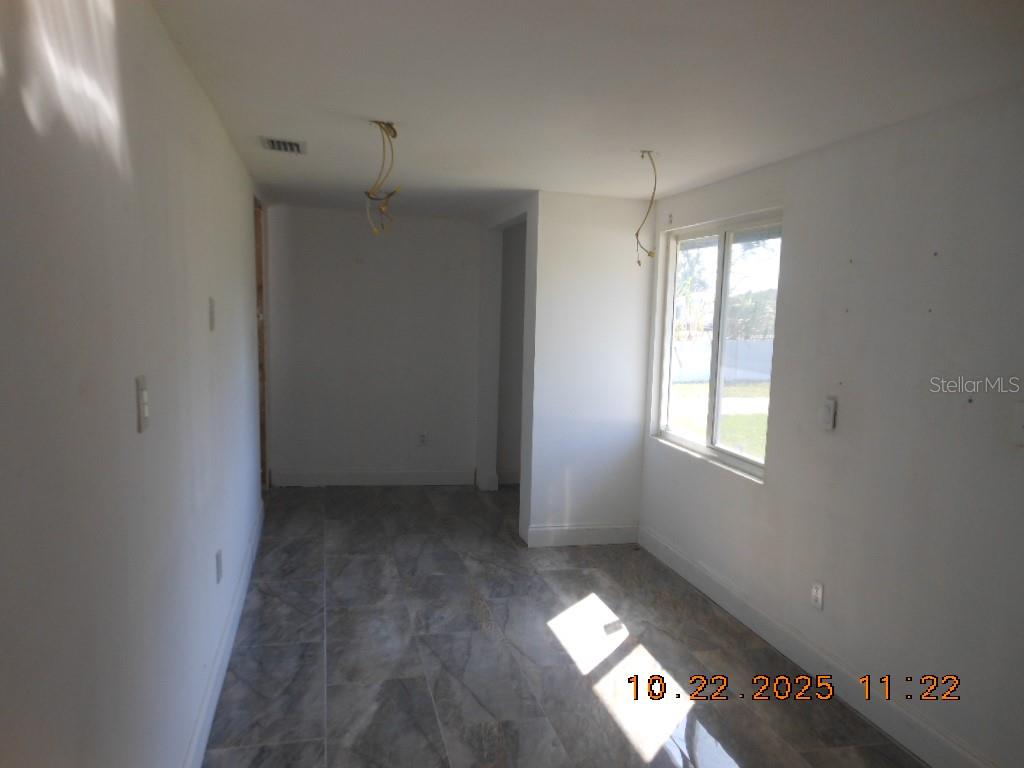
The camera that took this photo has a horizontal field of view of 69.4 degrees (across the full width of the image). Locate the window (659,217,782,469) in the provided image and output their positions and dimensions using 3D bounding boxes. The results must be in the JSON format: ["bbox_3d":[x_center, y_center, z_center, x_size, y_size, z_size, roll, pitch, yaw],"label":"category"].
[{"bbox_3d":[1.206,-0.256,4.395,0.090,1.360,1.310,0,6,-14],"label":"window"}]

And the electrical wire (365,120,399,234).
[{"bbox_3d":[-0.546,-0.859,3.102,0.140,0.455,0.120,0,6,-14],"label":"electrical wire"}]

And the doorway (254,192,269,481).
[{"bbox_3d":[-2.027,-0.192,5.861,0.130,2.350,0.820,0,6,-14],"label":"doorway"}]

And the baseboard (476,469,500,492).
[{"bbox_3d":[-0.218,0.884,6.636,0.200,0.145,0.020,0,6,-14],"label":"baseboard"}]

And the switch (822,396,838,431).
[{"bbox_3d":[1.414,0.139,3.303,0.015,0.135,0.085,0,6,-14],"label":"switch"}]

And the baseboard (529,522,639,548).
[{"bbox_3d":[0.515,1.067,5.173,0.831,0.142,0.018,0,6,-14],"label":"baseboard"}]

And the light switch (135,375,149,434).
[{"bbox_3d":[-0.808,0.044,1.619,0.012,0.122,0.075,0,6,-14],"label":"light switch"}]

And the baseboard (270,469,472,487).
[{"bbox_3d":[-1.231,0.850,6.668,1.820,0.148,0.018,0,6,-14],"label":"baseboard"}]

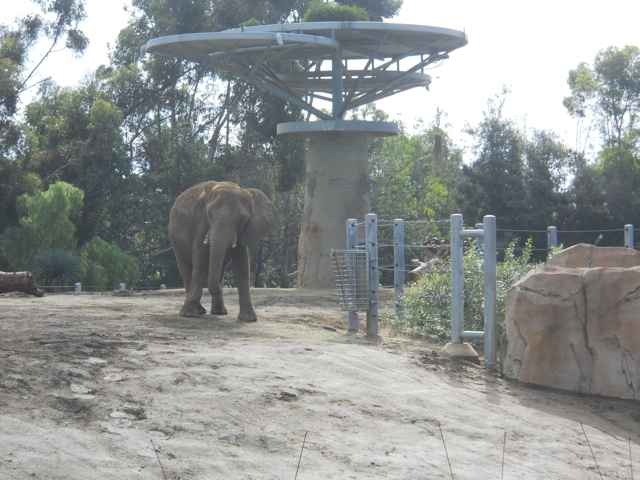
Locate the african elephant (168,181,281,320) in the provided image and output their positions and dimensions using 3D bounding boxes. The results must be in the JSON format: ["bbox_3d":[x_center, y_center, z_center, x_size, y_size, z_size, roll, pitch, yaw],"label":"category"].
[{"bbox_3d":[-1.782,0.201,33.800,2.000,2.550,3.500,0,0,-12],"label":"african elephant"}]

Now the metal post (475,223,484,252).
[{"bbox_3d":[3.132,0.627,35.494,0.175,1.900,0.175,0,0,0],"label":"metal post"}]

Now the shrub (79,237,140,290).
[{"bbox_3d":[-7.087,0.825,61.000,2.100,1.900,1.900,0,0,0],"label":"shrub"}]

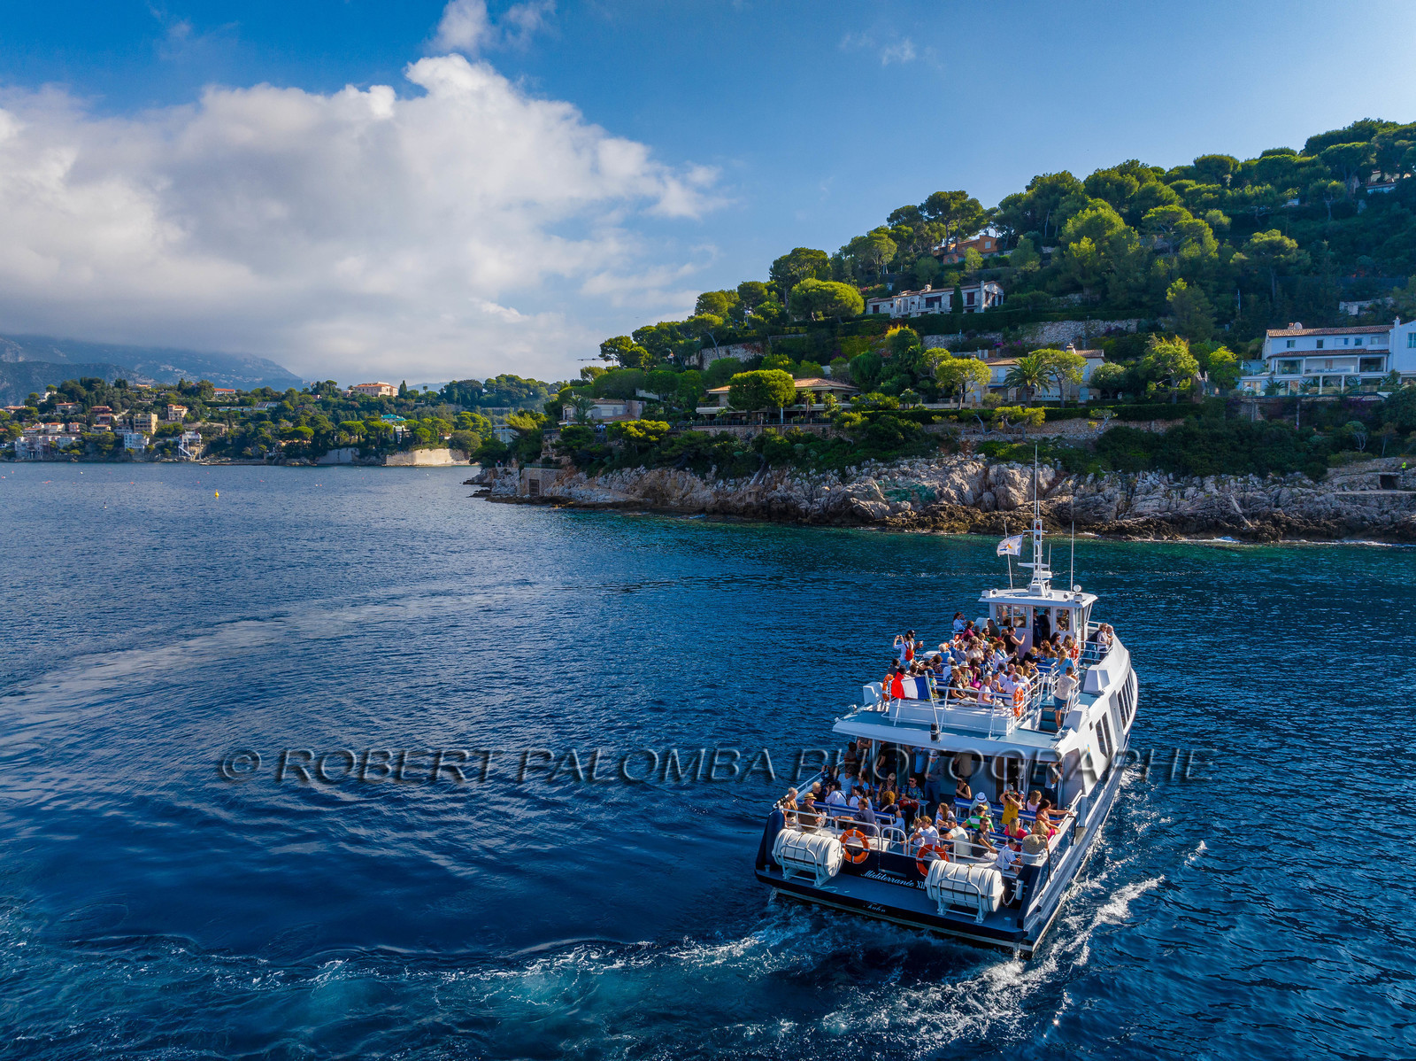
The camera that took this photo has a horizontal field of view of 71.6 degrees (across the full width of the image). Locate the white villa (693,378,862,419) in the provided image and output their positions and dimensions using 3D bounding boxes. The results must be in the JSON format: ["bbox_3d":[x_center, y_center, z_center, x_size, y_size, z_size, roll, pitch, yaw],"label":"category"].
[{"bbox_3d":[11.500,-21.100,158.800,23.000,7.000,11.500,3,6,30],"label":"white villa"}]

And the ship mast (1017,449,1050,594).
[{"bbox_3d":[10.990,-0.350,33.100,0.950,4.800,0.900,2,6,31],"label":"ship mast"}]

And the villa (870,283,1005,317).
[{"bbox_3d":[42.400,-42.600,183.000,22.100,6.500,11.000,3,6,35],"label":"villa"}]

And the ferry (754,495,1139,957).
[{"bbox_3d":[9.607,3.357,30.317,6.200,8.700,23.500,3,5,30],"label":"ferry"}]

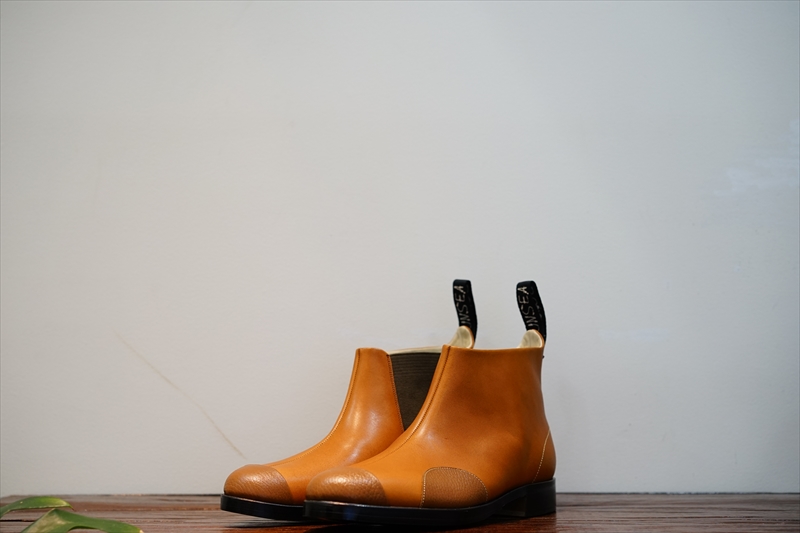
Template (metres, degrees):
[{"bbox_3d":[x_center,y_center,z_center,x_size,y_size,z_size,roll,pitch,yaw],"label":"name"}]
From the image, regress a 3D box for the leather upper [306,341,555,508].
[{"bbox_3d":[0.040,0.137,1.094,0.279,0.152,0.098,7,-10,-44],"label":"leather upper"}]

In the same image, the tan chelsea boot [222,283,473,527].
[{"bbox_3d":[-0.031,0.120,1.141,0.288,0.222,0.102,5,-9,-37],"label":"tan chelsea boot"}]

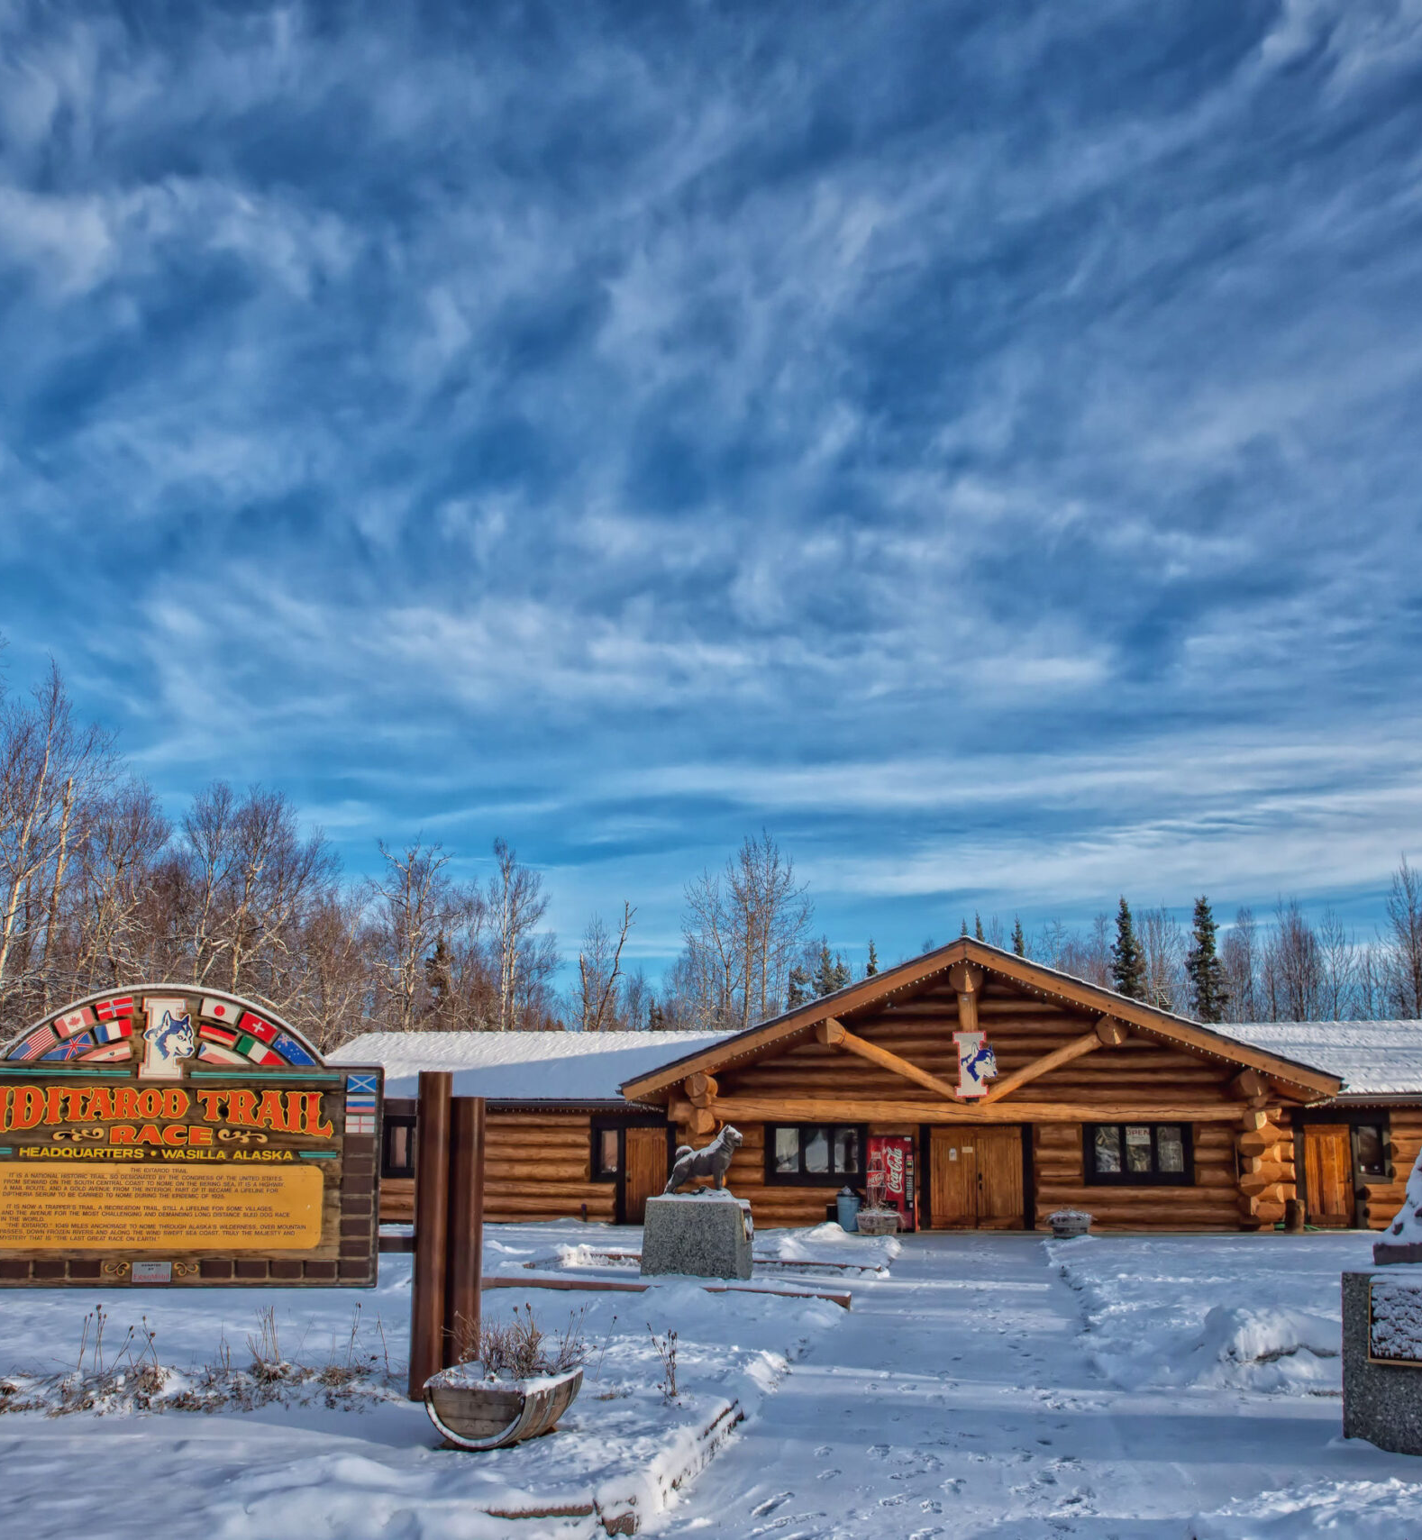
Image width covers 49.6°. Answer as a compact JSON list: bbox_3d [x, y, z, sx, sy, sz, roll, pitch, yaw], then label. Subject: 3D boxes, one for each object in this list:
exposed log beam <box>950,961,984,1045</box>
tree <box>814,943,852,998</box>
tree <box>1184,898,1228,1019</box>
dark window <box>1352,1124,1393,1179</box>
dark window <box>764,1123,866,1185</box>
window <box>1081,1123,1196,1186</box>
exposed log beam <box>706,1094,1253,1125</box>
[{"bbox_3d":[5.123,4.676,30.792,0.620,1.607,0.500,-2,-12,12],"label":"exposed log beam"},{"bbox_3d":[4.694,11.393,60.015,2.200,9.663,2.200,0,-14,0],"label":"tree"},{"bbox_3d":[19.406,10.424,59.223,2.200,11.167,2.200,0,-14,0],"label":"tree"},{"bbox_3d":[13.177,7.602,30.694,0.740,1.107,0.150,-2,-12,12],"label":"dark window"},{"bbox_3d":[2.144,7.866,31.546,2.111,1.273,0.150,-2,-14,9],"label":"dark window"},{"bbox_3d":[8.442,7.593,30.456,2.130,1.187,0.150,-2,-12,12],"label":"window"},{"bbox_3d":[5.151,6.878,31.089,11.606,0.450,0.450,-2,-14,9],"label":"exposed log beam"}]

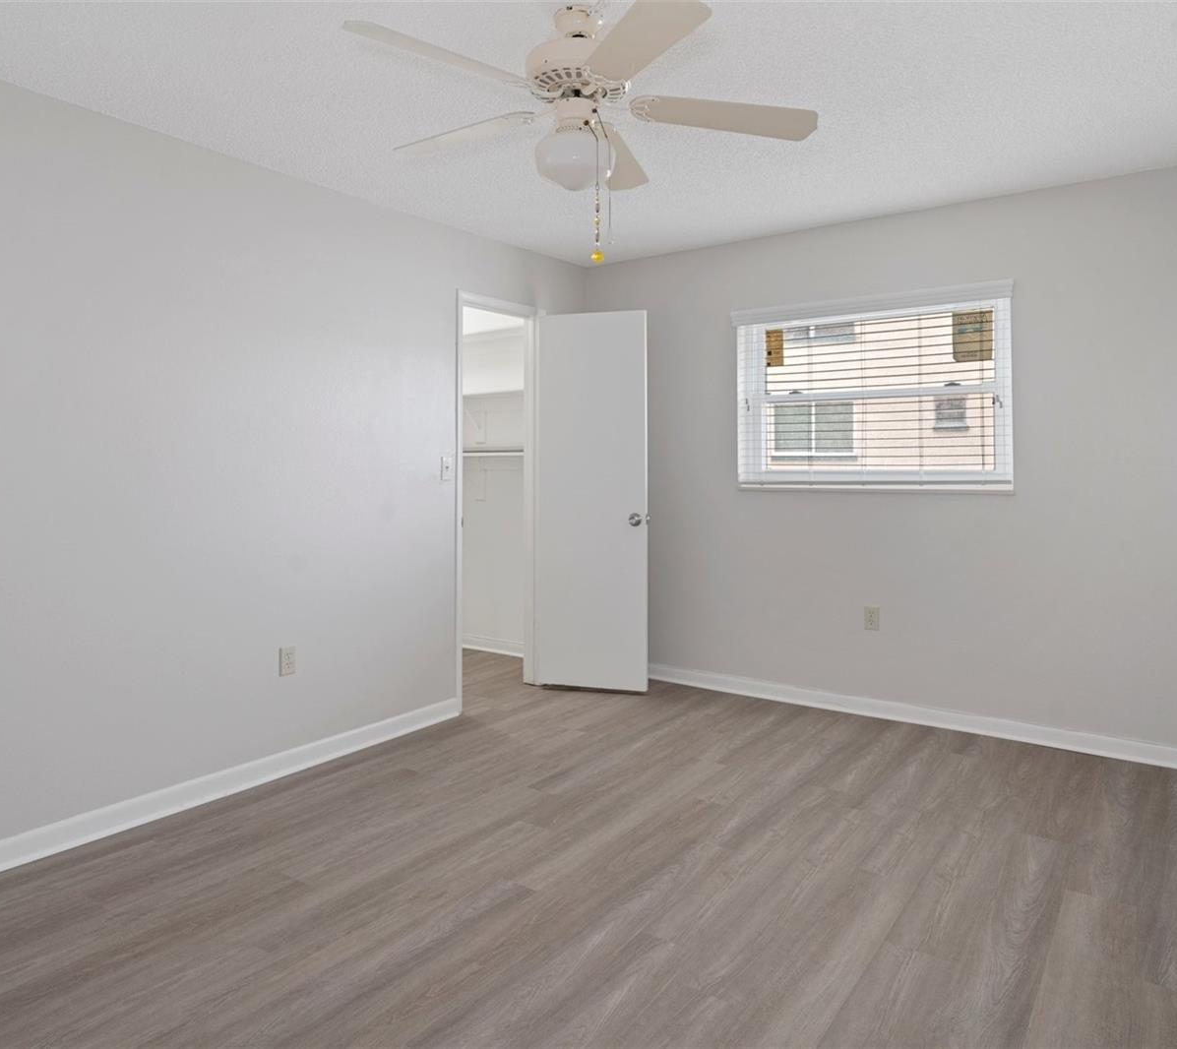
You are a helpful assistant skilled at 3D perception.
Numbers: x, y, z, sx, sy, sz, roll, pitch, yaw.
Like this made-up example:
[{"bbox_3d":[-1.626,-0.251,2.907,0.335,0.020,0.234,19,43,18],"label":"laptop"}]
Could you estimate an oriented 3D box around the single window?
[{"bbox_3d":[1.335,-0.642,3.880,1.340,0.920,0.070,0,2,34],"label":"single window"}]

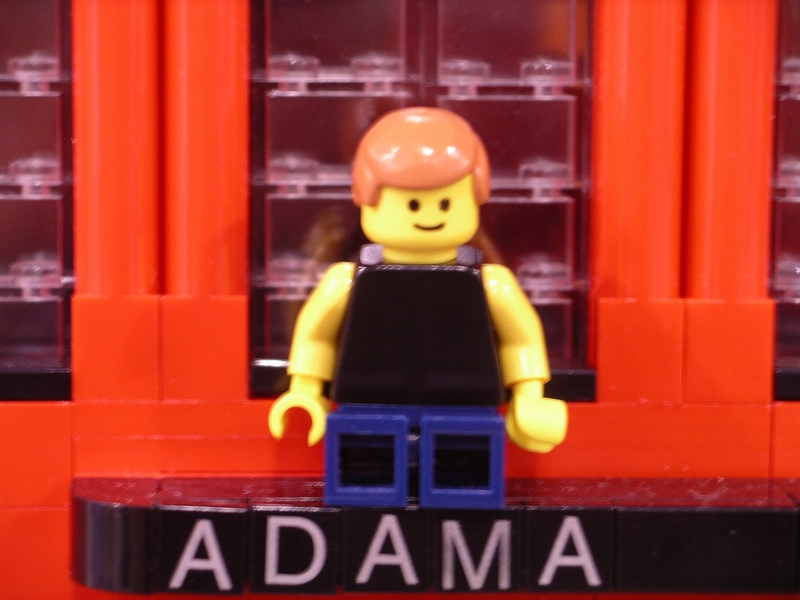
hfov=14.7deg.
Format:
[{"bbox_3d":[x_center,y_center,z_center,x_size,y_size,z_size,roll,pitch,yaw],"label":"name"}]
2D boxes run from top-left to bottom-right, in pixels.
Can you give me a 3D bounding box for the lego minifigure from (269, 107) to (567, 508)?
[{"bbox_3d":[0.002,0.000,0.274,0.027,0.034,0.018,1,8,3],"label":"lego minifigure"}]

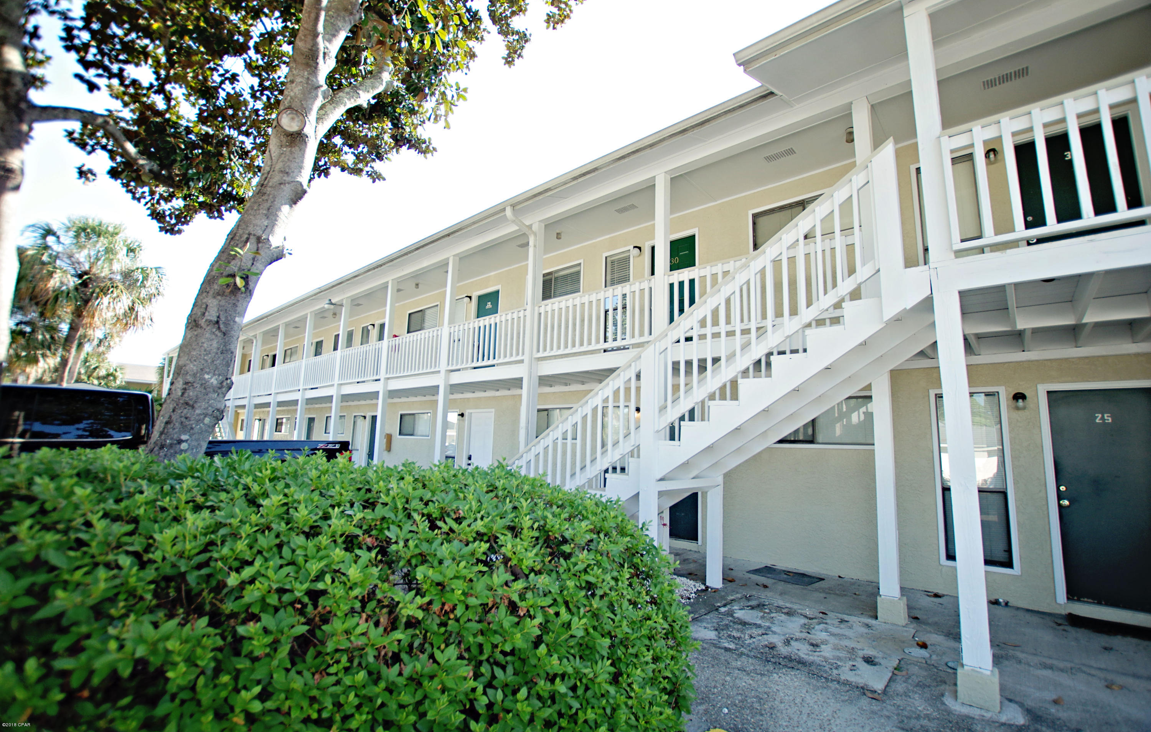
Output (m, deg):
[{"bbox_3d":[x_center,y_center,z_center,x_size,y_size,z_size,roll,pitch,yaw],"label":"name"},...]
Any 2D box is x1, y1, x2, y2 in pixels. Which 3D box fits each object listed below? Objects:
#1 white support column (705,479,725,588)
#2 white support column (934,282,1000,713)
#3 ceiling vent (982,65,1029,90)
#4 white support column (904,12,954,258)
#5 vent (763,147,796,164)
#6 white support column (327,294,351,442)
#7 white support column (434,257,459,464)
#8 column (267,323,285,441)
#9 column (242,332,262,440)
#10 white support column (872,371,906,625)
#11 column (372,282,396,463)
[{"bbox_3d":[1.584,1.883,5.461,0.150,1.170,0.110,-6,-11,41],"label":"white support column"},{"bbox_3d":[2.543,0.760,3.155,0.195,2.681,0.195,-6,-11,41],"label":"white support column"},{"bbox_3d":[4.368,-2.913,4.867,0.380,0.025,0.170,-6,-11,41],"label":"ceiling vent"},{"bbox_3d":[2.609,-1.733,3.537,0.140,2.079,0.140,-6,-11,41],"label":"white support column"},{"bbox_3d":[2.684,-2.758,6.281,0.380,0.025,0.170,-6,-11,41],"label":"vent"},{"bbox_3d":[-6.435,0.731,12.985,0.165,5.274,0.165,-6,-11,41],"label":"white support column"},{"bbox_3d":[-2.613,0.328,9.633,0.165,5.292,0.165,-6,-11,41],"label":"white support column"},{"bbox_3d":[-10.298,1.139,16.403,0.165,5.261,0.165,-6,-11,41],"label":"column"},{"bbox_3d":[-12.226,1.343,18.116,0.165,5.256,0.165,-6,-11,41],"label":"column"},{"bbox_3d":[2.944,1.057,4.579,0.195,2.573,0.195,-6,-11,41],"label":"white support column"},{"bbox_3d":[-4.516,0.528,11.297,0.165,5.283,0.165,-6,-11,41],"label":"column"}]

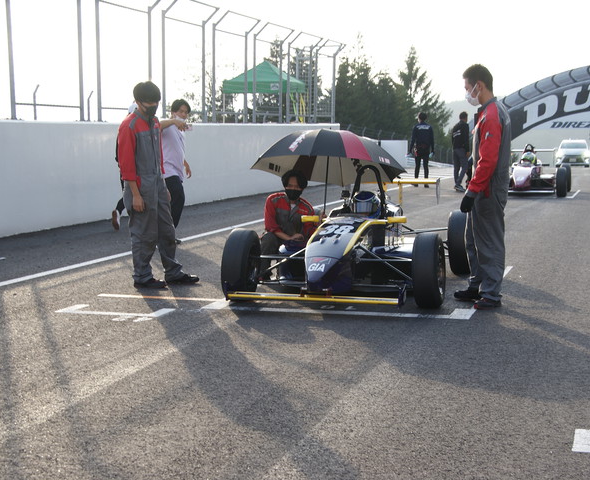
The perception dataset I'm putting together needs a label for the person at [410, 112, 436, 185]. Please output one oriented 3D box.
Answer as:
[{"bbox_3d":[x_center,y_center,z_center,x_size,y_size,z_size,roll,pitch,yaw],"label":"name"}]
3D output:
[{"bbox_3d":[2.920,-2.061,27.318,0.550,1.710,0.330,1,6,2],"label":"person"}]

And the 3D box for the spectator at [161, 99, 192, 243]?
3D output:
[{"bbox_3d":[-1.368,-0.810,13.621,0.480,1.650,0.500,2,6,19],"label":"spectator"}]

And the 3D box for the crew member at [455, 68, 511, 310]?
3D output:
[{"bbox_3d":[1.405,-0.388,8.896,0.420,1.750,0.510,1,6,7],"label":"crew member"}]

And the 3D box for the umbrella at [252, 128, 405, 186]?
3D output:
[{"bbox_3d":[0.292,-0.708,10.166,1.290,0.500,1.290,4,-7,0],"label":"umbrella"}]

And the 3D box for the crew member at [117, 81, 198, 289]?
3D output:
[{"bbox_3d":[-1.129,-0.467,9.769,0.460,1.680,0.550,5,7,37],"label":"crew member"}]

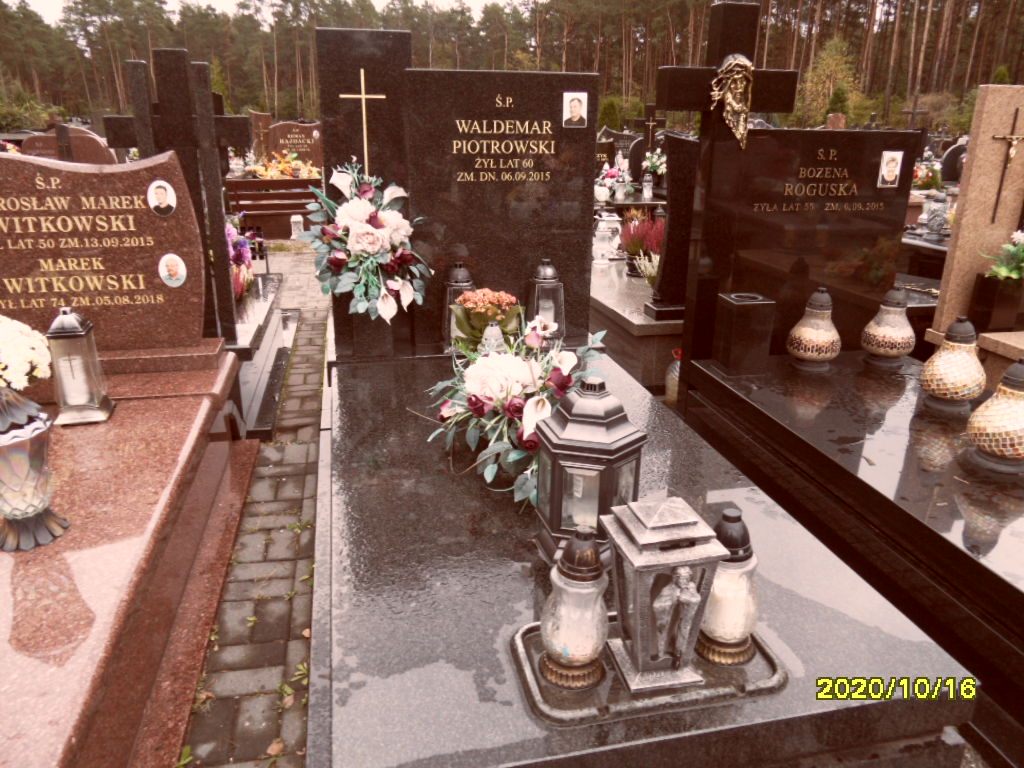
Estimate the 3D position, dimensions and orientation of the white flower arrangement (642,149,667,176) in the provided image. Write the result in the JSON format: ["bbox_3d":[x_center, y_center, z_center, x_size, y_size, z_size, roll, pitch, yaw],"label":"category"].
[{"bbox_3d":[1.744,-2.683,8.600,0.330,0.340,0.300,-3,21,-13],"label":"white flower arrangement"}]

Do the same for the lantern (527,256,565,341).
[{"bbox_3d":[0.141,-0.321,2.819,0.129,0.348,0.129,-3,21,-13],"label":"lantern"}]

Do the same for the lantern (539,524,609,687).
[{"bbox_3d":[0.107,0.342,1.121,0.112,0.271,0.112,-3,21,-13],"label":"lantern"}]

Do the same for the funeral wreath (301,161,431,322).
[{"bbox_3d":[-0.538,-0.524,2.610,0.471,0.577,0.310,-4,21,-13],"label":"funeral wreath"}]

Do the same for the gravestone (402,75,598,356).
[{"bbox_3d":[-0.038,-0.670,2.781,0.722,1.006,0.085,-3,17,-12],"label":"gravestone"}]

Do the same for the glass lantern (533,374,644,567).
[{"bbox_3d":[0.155,0.172,1.462,0.227,0.378,0.200,6,21,11],"label":"glass lantern"}]

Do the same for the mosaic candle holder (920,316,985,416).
[{"bbox_3d":[1.472,-0.068,2.348,0.188,0.310,0.188,-4,21,-13],"label":"mosaic candle holder"}]

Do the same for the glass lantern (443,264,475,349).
[{"bbox_3d":[-0.207,-0.312,2.812,0.121,0.344,0.121,-4,21,-13],"label":"glass lantern"}]

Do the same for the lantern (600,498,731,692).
[{"bbox_3d":[0.236,0.323,1.134,0.153,0.305,0.142,-3,21,-13],"label":"lantern"}]

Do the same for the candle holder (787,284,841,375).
[{"bbox_3d":[1.173,-0.216,2.736,0.196,0.308,0.196,-4,21,-13],"label":"candle holder"}]

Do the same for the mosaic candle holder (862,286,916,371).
[{"bbox_3d":[1.497,-0.233,2.807,0.196,0.302,0.196,-4,21,-13],"label":"mosaic candle holder"}]

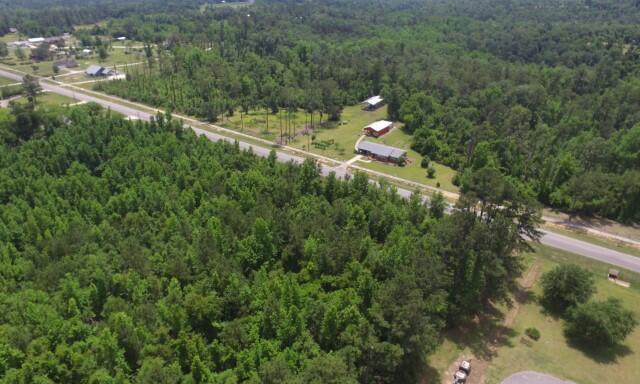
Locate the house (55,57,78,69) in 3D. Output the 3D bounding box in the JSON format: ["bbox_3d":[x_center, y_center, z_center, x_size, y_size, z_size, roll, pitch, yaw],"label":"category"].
[{"bbox_3d":[-224.814,-114.723,327.484,18.000,4.700,12.000,18,36,29],"label":"house"}]

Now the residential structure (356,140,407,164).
[{"bbox_3d":[26.955,-17.825,159.465,19.244,3.706,8.500,18,35,29],"label":"residential structure"}]

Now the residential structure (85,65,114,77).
[{"bbox_3d":[-178.257,-99.321,298.524,18.000,6.200,13.500,18,36,29],"label":"residential structure"}]

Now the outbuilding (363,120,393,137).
[{"bbox_3d":[31.990,-35.900,205.330,8.900,4.700,15.200,20,37,32],"label":"outbuilding"}]

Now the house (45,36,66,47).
[{"bbox_3d":[-312.869,-178.667,437.628,11.500,5.500,20.000,18,36,29],"label":"house"}]

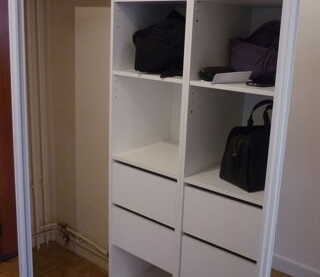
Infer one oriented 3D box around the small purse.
[{"bbox_3d":[0.395,0.001,1.550,0.267,0.326,0.172,-8,18,-32],"label":"small purse"}]

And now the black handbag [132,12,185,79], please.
[{"bbox_3d":[0.061,-0.394,1.680,0.329,0.246,0.211,14,19,37],"label":"black handbag"}]

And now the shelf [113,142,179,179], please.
[{"bbox_3d":[0.047,0.093,1.818,0.361,0.018,0.364,14,19,37],"label":"shelf"}]

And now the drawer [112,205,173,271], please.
[{"bbox_3d":[0.029,0.405,1.891,0.361,0.193,0.343,14,19,37],"label":"drawer"}]

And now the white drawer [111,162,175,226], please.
[{"bbox_3d":[0.036,0.206,1.839,0.361,0.198,0.343,14,19,37],"label":"white drawer"}]

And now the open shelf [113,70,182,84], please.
[{"bbox_3d":[0.060,-0.271,1.722,0.361,0.016,0.364,14,19,37],"label":"open shelf"}]

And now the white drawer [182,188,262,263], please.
[{"bbox_3d":[0.325,0.276,1.611,0.321,0.198,0.343,14,19,37],"label":"white drawer"}]

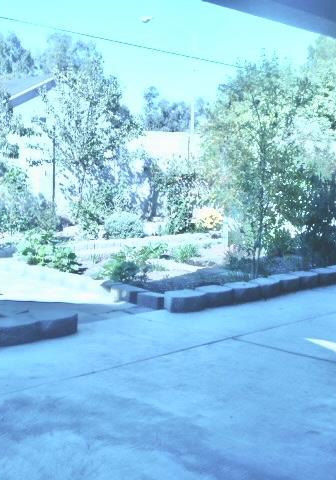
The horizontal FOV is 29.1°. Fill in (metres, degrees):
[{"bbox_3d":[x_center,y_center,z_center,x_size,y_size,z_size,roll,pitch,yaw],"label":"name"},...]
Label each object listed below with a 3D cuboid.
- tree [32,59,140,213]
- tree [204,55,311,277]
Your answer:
[{"bbox_3d":[-1.398,-1.758,11.100,1.800,2.700,1.700,0,5,0],"label":"tree"},{"bbox_3d":[1.127,-0.941,8.336,1.328,2.790,1.328,2,5,8],"label":"tree"}]

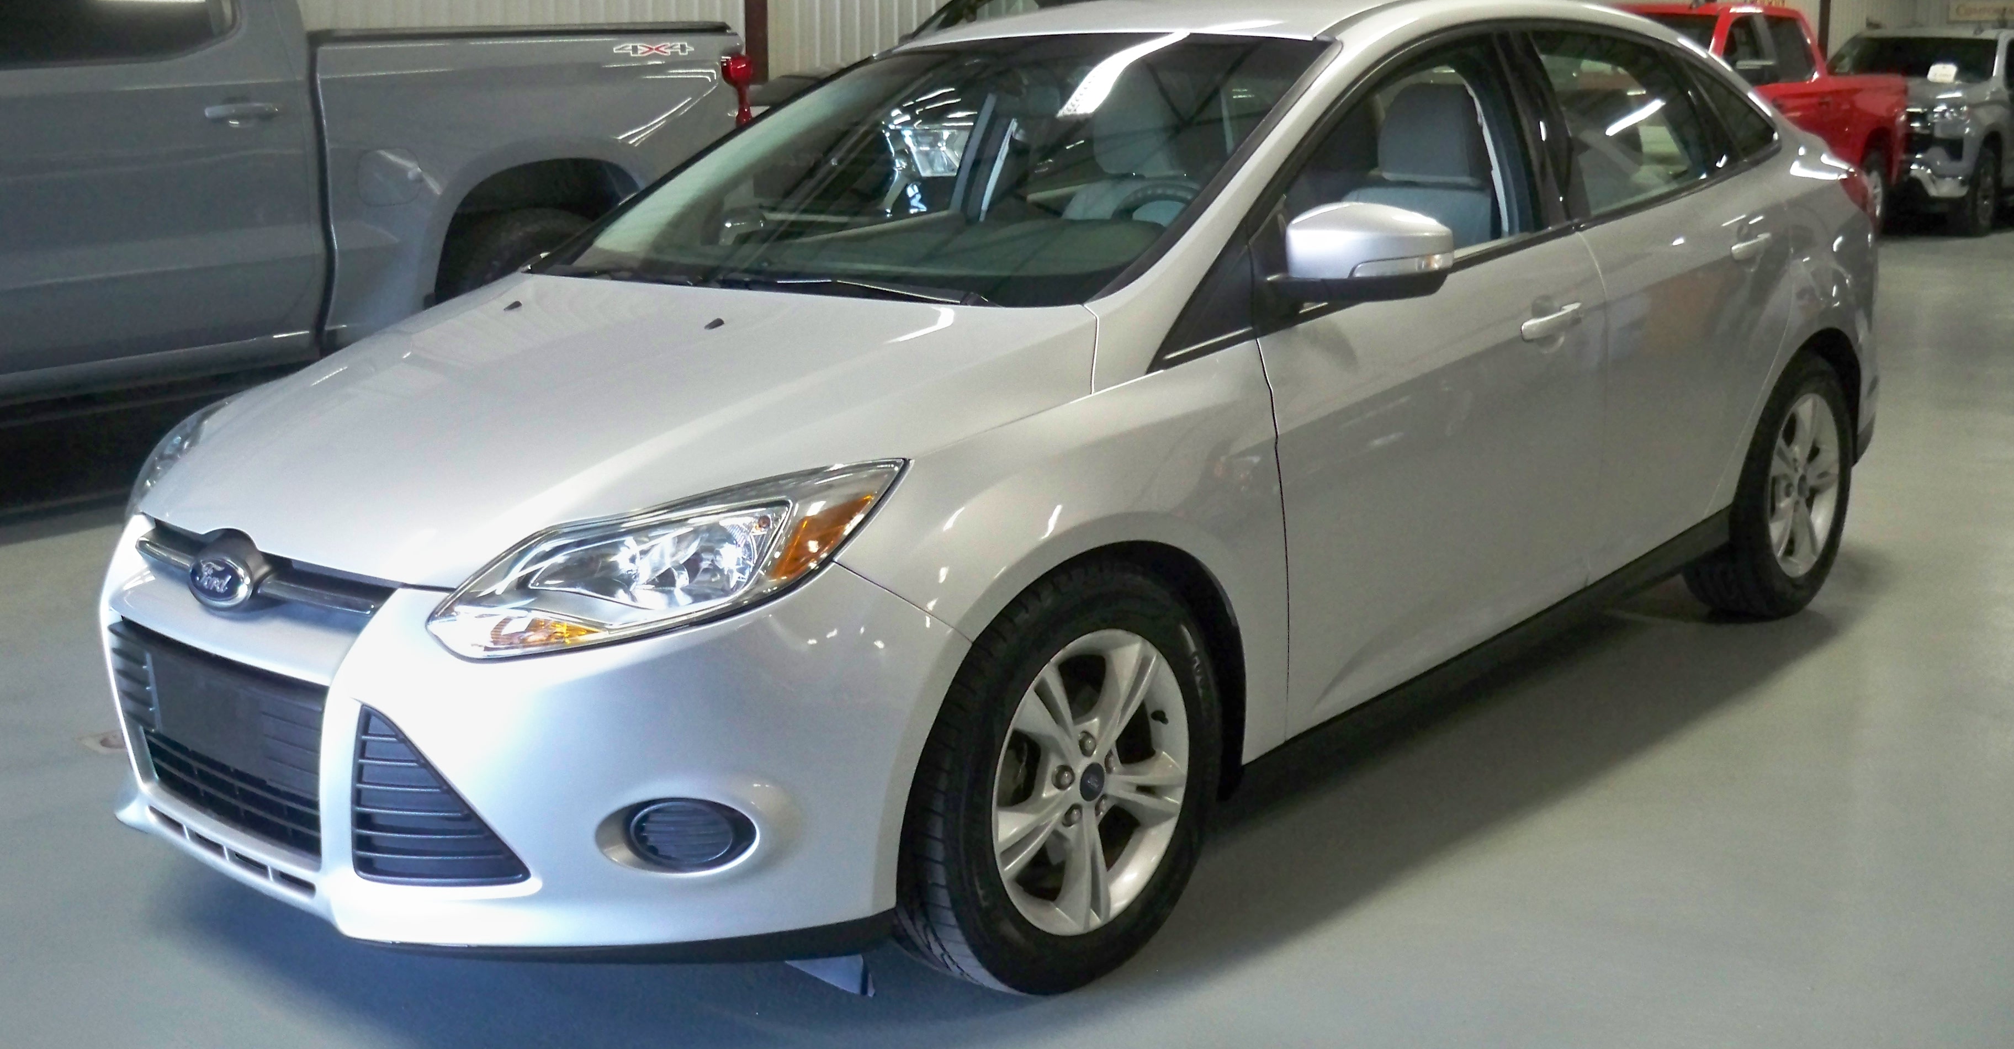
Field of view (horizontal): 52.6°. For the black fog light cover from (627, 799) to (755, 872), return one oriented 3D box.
[{"bbox_3d":[-0.397,0.389,2.559,0.150,0.092,0.075,4,14,22],"label":"black fog light cover"}]

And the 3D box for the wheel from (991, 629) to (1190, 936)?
[{"bbox_3d":[0.070,0.352,2.911,0.170,0.435,0.435,11,17,41],"label":"wheel"}]

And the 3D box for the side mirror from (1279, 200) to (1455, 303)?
[{"bbox_3d":[0.539,-0.414,3.081,0.210,0.150,0.185,11,17,41],"label":"side mirror"}]

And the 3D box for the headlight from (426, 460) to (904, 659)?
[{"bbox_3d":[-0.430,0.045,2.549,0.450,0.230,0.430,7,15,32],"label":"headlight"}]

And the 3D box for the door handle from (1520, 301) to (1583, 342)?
[{"bbox_3d":[0.975,-0.369,3.633,0.050,0.042,0.190,11,17,41],"label":"door handle"}]

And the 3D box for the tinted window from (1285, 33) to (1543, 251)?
[{"bbox_3d":[0.666,-0.637,3.484,0.100,0.440,0.960,-16,-2,44],"label":"tinted window"}]

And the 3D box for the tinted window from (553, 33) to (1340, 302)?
[{"bbox_3d":[-0.188,-0.648,3.602,1.340,0.150,1.000,11,41,41],"label":"tinted window"}]

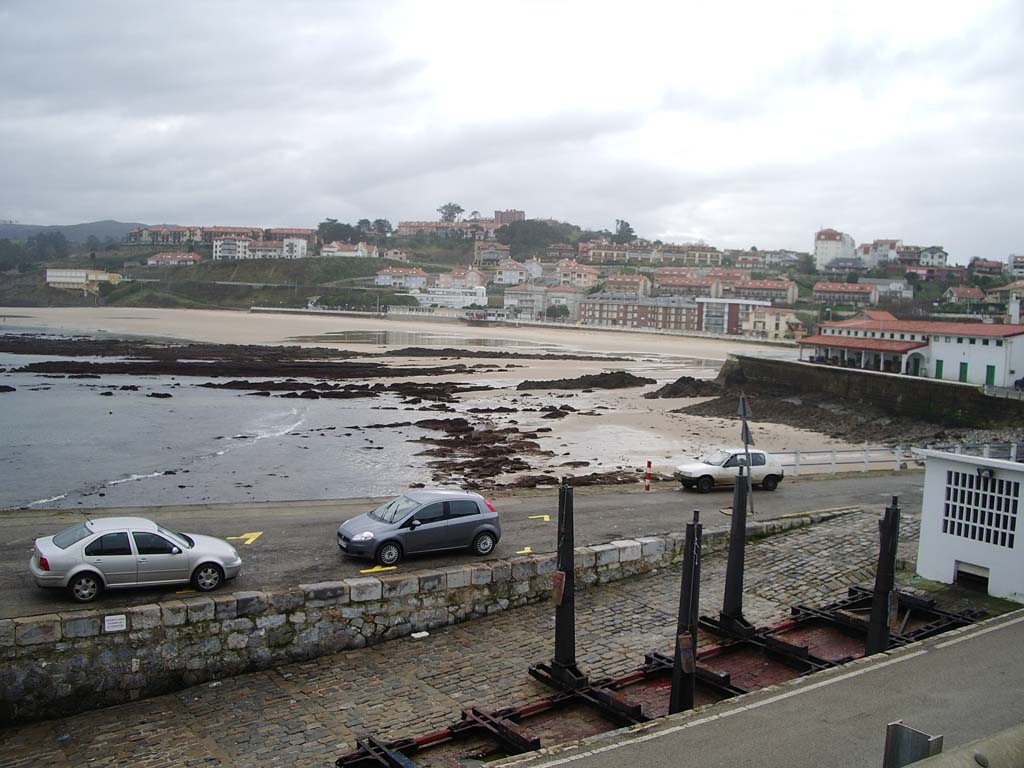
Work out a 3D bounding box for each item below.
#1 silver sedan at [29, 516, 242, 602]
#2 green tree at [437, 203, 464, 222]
[{"bbox_3d":[-8.100,3.720,22.530,4.370,1.445,1.735,-1,6,-27],"label":"silver sedan"},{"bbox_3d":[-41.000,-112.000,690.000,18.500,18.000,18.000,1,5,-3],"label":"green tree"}]

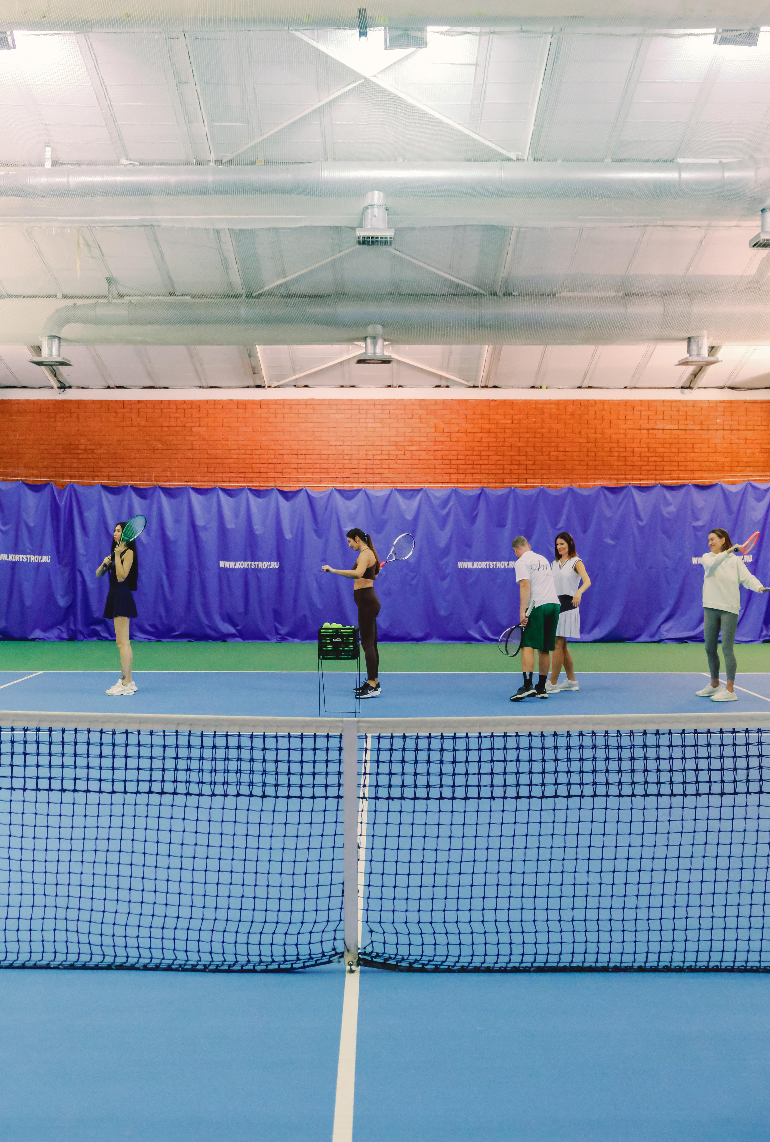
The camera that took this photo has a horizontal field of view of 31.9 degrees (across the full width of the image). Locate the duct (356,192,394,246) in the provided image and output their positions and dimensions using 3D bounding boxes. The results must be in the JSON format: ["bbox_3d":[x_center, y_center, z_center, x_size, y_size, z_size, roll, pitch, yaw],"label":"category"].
[{"bbox_3d":[-0.106,-3.933,15.000,0.430,0.524,0.440,0,1,0],"label":"duct"}]

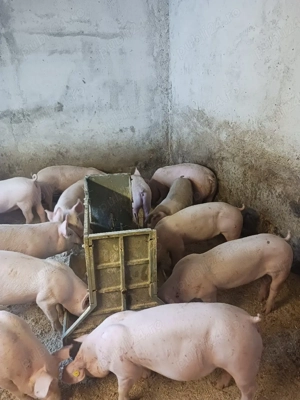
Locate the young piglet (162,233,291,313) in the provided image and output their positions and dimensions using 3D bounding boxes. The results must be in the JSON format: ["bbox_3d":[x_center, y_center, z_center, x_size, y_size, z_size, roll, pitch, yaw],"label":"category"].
[{"bbox_3d":[0.541,0.541,2.247,0.980,0.560,0.300,-6,21,-11],"label":"young piglet"}]

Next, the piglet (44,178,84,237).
[{"bbox_3d":[-0.778,0.115,3.509,0.280,0.500,0.980,2,21,8],"label":"piglet"}]

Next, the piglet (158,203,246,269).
[{"bbox_3d":[0.446,0.316,2.867,1.000,0.540,0.300,-9,22,-20],"label":"piglet"}]

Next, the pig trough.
[{"bbox_3d":[-0.273,0.338,2.533,0.840,0.765,1.247,-5,21,-9],"label":"pig trough"}]

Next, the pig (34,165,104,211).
[{"bbox_3d":[-1.024,-0.177,4.283,1.020,0.500,0.280,1,21,6],"label":"pig"}]

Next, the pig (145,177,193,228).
[{"bbox_3d":[0.212,0.077,3.598,0.250,0.470,0.880,14,26,34],"label":"pig"}]

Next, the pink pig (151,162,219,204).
[{"bbox_3d":[0.416,-0.193,4.192,0.970,0.540,0.300,4,22,14],"label":"pink pig"}]

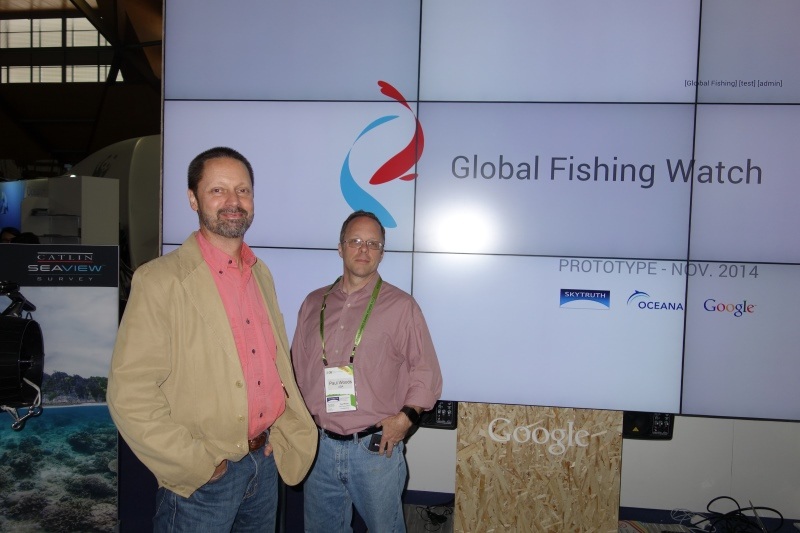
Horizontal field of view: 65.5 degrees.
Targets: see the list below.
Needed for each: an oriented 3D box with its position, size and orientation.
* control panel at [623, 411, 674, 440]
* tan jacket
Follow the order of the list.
[{"bbox_3d":[1.176,0.749,2.950,0.250,0.140,0.050,2,3,6],"label":"control panel"},{"bbox_3d":[-0.486,0.250,1.680,0.370,0.680,0.560,4,3,40],"label":"tan jacket"}]

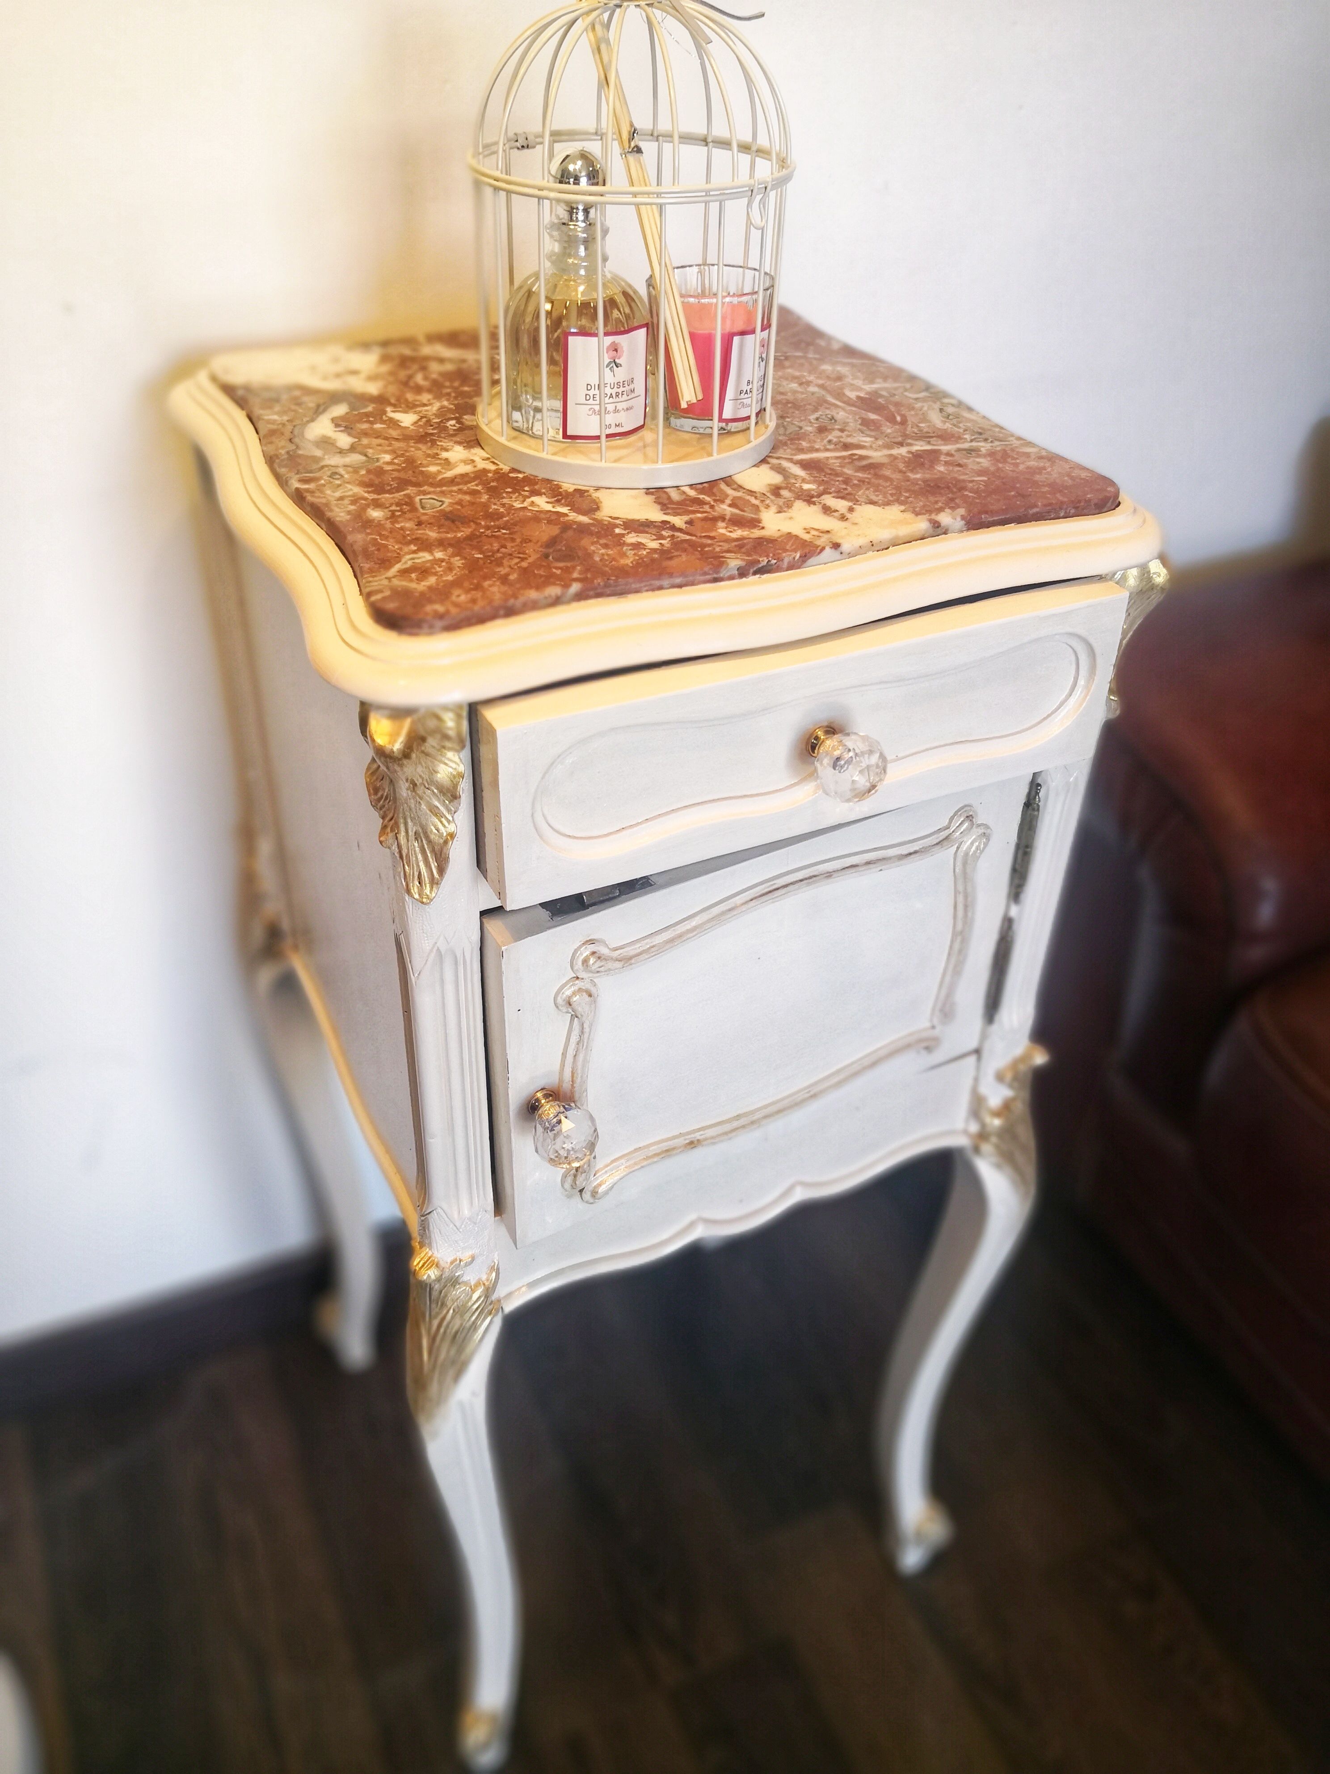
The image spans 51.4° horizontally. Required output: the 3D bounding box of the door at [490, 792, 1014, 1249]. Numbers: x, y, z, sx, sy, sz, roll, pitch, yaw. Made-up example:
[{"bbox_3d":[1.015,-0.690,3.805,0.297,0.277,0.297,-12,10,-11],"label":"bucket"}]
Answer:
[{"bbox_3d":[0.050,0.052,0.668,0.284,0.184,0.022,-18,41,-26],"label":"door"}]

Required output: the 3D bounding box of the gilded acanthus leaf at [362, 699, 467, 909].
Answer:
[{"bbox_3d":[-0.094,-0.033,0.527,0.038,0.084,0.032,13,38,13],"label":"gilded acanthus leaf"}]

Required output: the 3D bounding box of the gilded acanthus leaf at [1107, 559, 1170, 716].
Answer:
[{"bbox_3d":[0.215,-0.109,0.646,0.032,0.084,0.038,16,39,17],"label":"gilded acanthus leaf"}]

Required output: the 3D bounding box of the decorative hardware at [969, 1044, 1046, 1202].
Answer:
[{"bbox_3d":[0.207,0.144,0.828,0.038,0.107,0.038,14,38,15],"label":"decorative hardware"}]

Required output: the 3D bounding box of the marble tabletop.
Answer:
[{"bbox_3d":[-0.013,-0.221,0.689,0.357,0.015,0.345,-14,40,-21],"label":"marble tabletop"}]

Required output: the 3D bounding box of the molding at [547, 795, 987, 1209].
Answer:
[{"bbox_3d":[0.053,0.054,0.663,0.238,0.168,0.017,-18,41,-26],"label":"molding"}]

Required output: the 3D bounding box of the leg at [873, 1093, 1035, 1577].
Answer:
[{"bbox_3d":[0.193,0.326,0.969,0.067,0.516,0.041,14,38,15],"label":"leg"}]

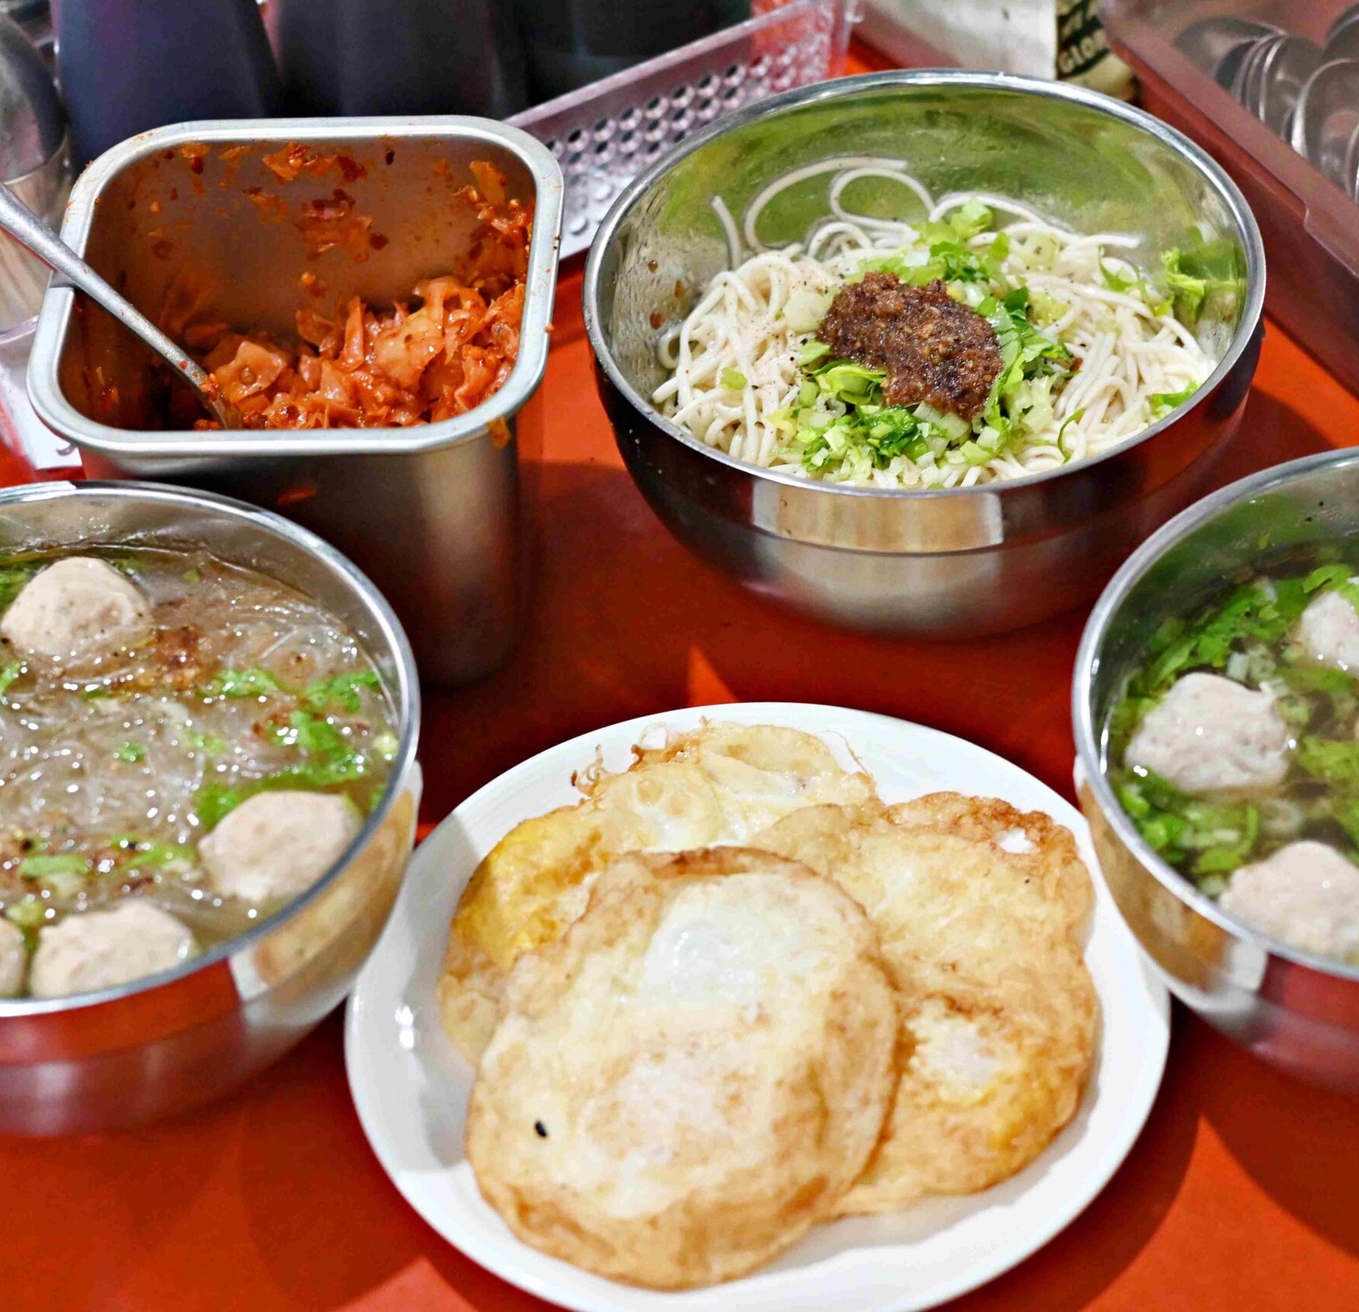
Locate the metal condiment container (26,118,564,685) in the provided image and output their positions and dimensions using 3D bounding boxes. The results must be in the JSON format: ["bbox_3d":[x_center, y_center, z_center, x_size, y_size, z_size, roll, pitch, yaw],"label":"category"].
[{"bbox_3d":[-0.091,-0.061,1.055,0.128,0.093,0.130,-1,45,5],"label":"metal condiment container"}]

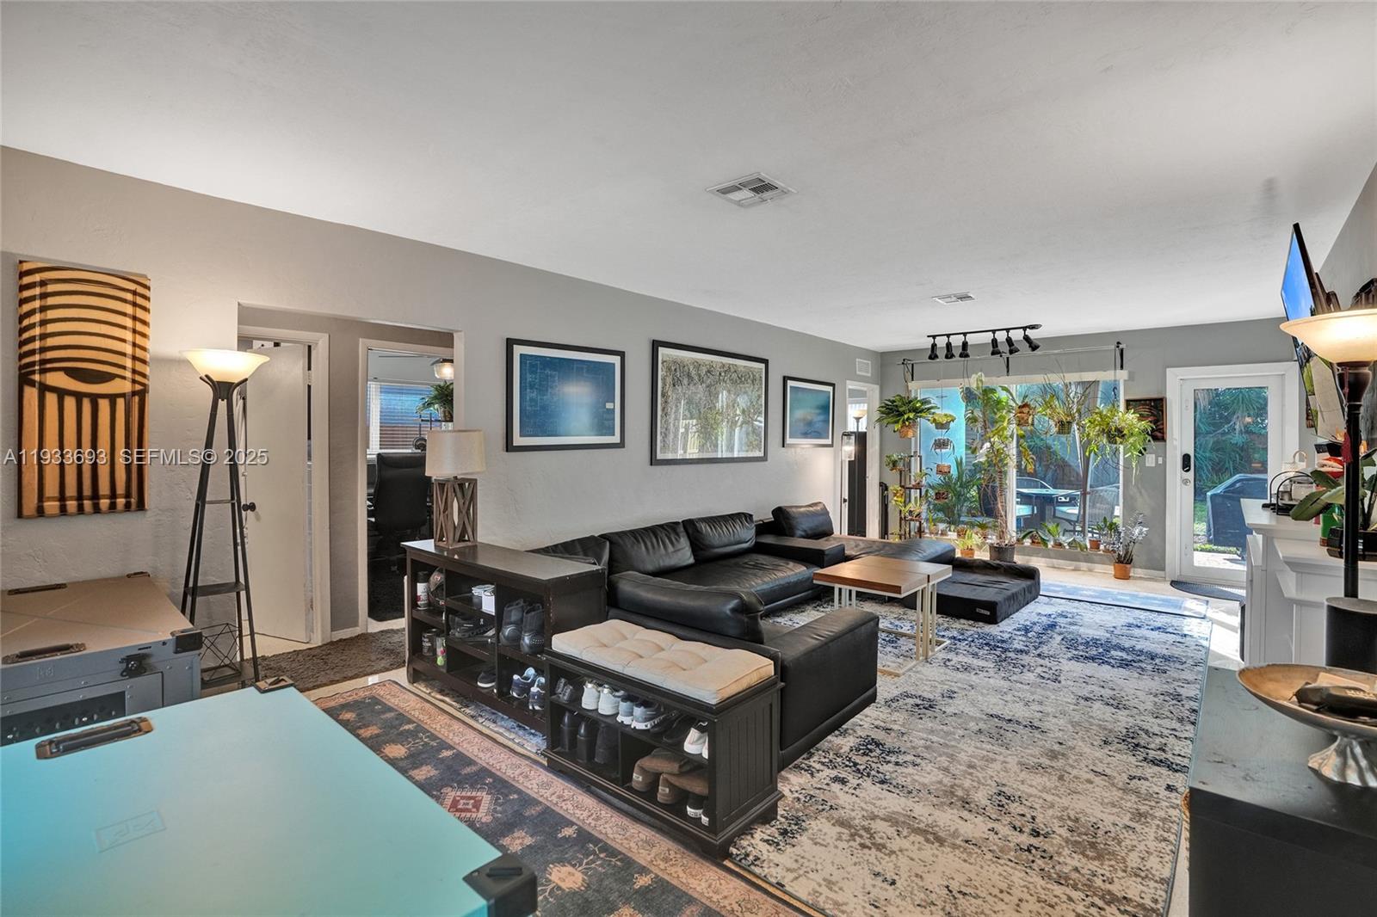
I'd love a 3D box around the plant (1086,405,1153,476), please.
[{"bbox_3d":[4.252,-0.191,6.046,0.643,0.701,0.600,1,2,41],"label":"plant"}]

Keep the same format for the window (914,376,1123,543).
[{"bbox_3d":[3.648,-0.008,6.981,2.159,1.711,0.130,1,2,42],"label":"window"}]

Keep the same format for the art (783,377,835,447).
[{"bbox_3d":[1.353,-0.486,6.696,0.035,0.735,1.062,1,2,42],"label":"art"}]

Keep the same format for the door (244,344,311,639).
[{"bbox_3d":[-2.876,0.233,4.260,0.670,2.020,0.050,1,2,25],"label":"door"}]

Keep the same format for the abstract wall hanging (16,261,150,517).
[{"bbox_3d":[-2.593,-0.284,2.637,0.030,1.053,0.399,1,2,43],"label":"abstract wall hanging"}]

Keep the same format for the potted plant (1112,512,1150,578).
[{"bbox_3d":[4.416,0.870,6.110,0.365,0.666,0.340,1,2,41],"label":"potted plant"}]

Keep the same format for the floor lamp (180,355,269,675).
[{"bbox_3d":[-2.091,0.408,2.780,0.420,1.766,0.420,1,2,43],"label":"floor lamp"}]

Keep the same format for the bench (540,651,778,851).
[{"bbox_3d":[-0.134,1.003,2.394,0.930,0.584,0.373,1,2,41],"label":"bench"}]

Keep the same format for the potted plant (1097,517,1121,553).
[{"bbox_3d":[4.376,0.791,6.365,0.223,0.375,0.200,1,2,41],"label":"potted plant"}]

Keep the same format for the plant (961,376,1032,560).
[{"bbox_3d":[3.464,0.130,6.877,0.728,2.169,0.660,1,2,41],"label":"plant"}]

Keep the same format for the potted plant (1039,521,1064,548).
[{"bbox_3d":[3.972,0.831,6.704,0.260,0.290,0.250,1,2,42],"label":"potted plant"}]

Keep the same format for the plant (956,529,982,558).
[{"bbox_3d":[3.160,0.988,6.899,0.290,0.370,0.290,1,2,42],"label":"plant"}]

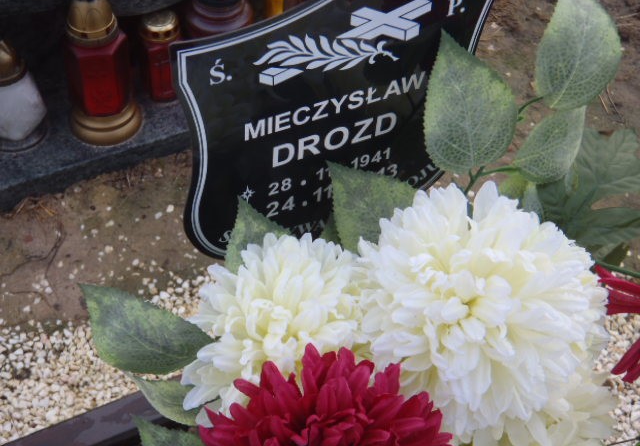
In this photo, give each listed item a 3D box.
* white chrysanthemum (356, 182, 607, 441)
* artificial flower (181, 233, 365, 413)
[{"bbox_3d":[0.093,0.051,0.610,0.138,0.105,0.142,0,76,15],"label":"white chrysanthemum"},{"bbox_3d":[-0.028,0.069,0.700,0.128,0.090,0.126,0,72,6],"label":"artificial flower"}]

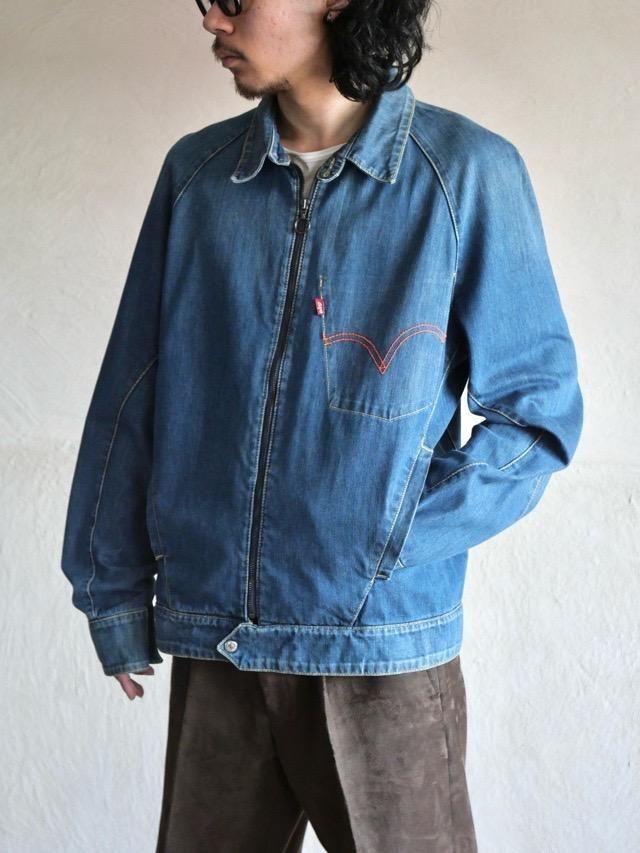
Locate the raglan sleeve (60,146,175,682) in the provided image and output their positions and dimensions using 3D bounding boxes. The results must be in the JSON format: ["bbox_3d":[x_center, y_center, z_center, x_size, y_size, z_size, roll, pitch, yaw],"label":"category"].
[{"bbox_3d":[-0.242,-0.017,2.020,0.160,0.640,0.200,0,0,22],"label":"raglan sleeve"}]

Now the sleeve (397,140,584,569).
[{"bbox_3d":[0.194,-0.087,1.920,0.210,0.500,0.240,0,0,22],"label":"sleeve"}]

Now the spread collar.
[{"bbox_3d":[0.004,-0.345,1.950,0.195,0.140,0.180,0,0,22],"label":"spread collar"}]

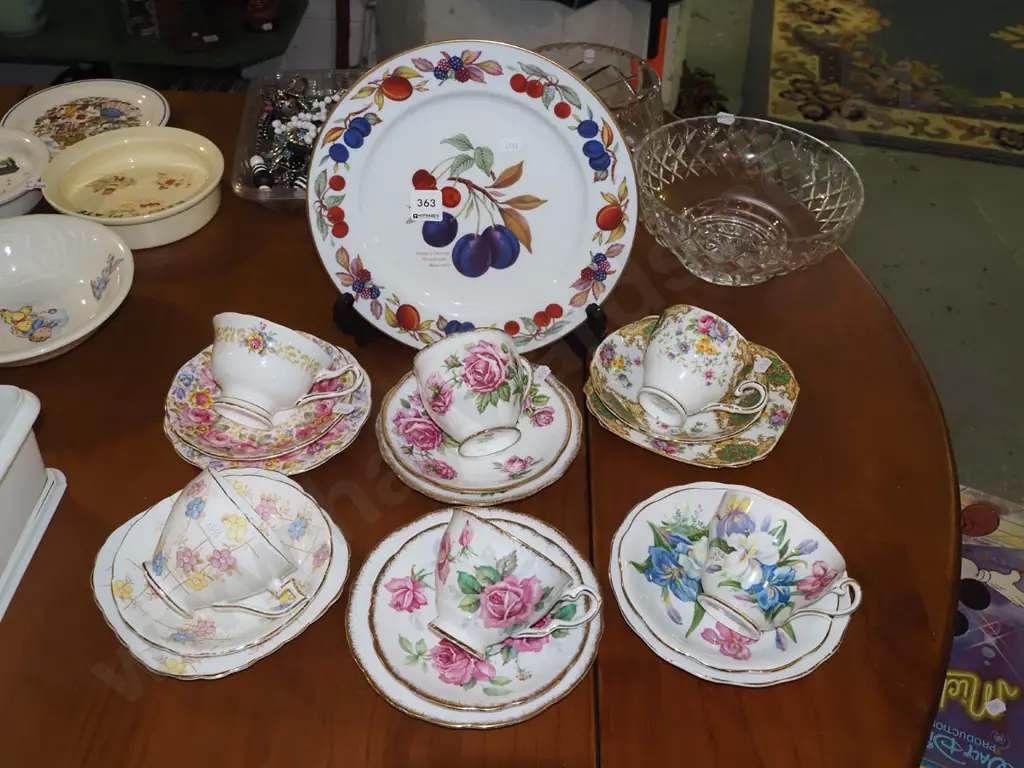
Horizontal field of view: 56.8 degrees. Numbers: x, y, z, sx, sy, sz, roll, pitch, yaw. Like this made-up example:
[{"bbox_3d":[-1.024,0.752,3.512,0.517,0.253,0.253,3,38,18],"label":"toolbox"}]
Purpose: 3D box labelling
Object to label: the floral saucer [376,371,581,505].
[{"bbox_3d":[-0.025,0.037,0.731,0.159,0.019,0.159,2,45,-2],"label":"floral saucer"}]

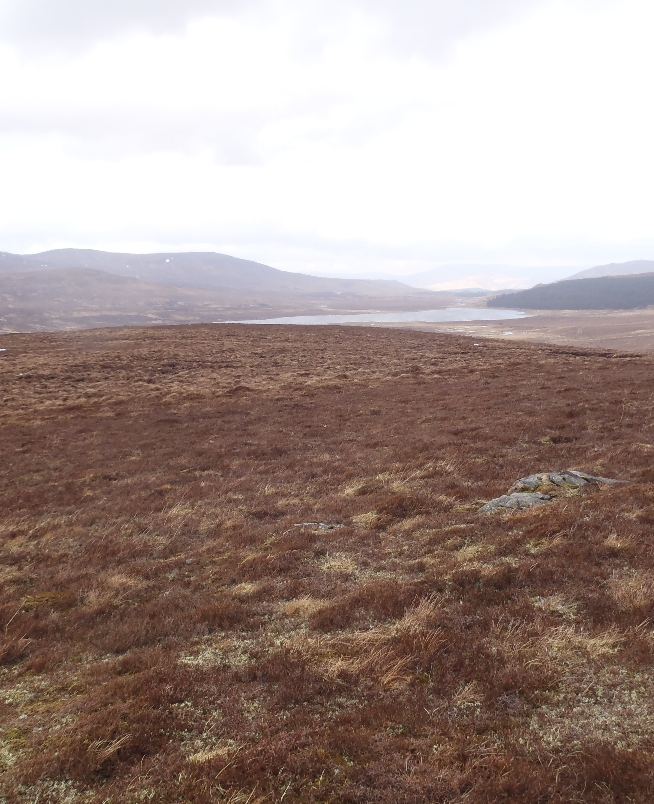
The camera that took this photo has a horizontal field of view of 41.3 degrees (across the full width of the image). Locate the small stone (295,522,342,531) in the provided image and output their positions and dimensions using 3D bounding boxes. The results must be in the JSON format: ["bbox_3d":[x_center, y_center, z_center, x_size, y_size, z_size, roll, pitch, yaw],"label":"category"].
[{"bbox_3d":[-0.059,0.980,6.800,0.360,0.060,0.190,-1,8,-5],"label":"small stone"}]

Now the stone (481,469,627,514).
[{"bbox_3d":[2.029,0.795,7.700,1.240,0.270,0.750,-2,8,-15],"label":"stone"}]

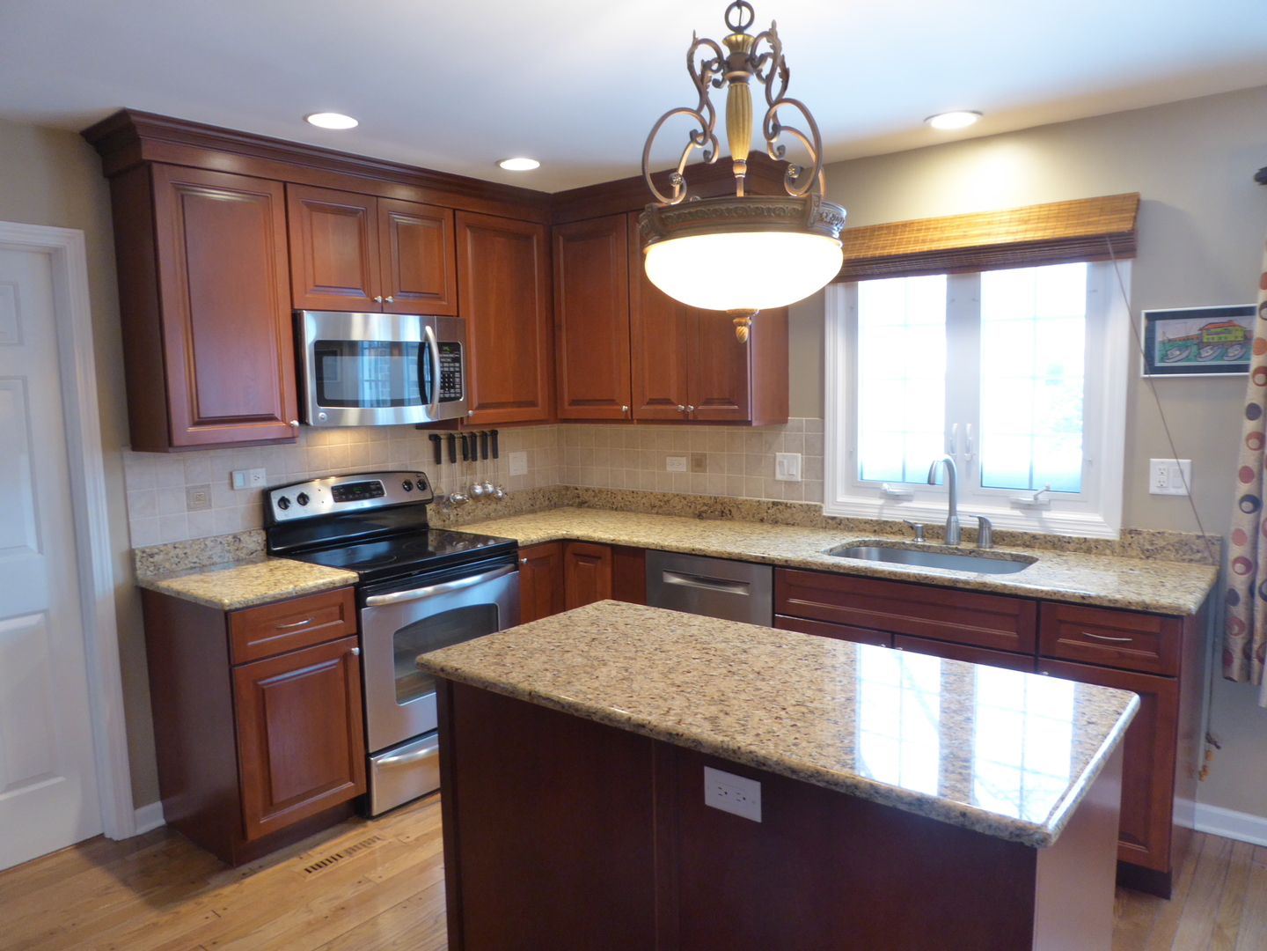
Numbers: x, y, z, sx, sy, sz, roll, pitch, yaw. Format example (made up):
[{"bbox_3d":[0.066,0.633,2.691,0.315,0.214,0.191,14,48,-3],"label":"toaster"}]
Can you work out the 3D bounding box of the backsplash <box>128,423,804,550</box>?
[{"bbox_3d":[-0.483,0.011,3.432,1.586,0.368,2.175,3,8,39],"label":"backsplash"}]

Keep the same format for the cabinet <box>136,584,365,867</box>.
[{"bbox_3d":[-1.340,0.822,3.141,0.610,0.883,0.453,3,8,39],"label":"cabinet"}]

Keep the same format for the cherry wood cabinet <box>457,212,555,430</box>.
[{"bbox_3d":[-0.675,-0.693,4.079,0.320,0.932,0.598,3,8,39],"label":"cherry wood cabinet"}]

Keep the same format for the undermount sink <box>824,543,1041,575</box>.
[{"bbox_3d":[1.080,0.413,3.220,0.720,0.198,0.425,3,8,39],"label":"undermount sink"}]

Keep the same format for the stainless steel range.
[{"bbox_3d":[-0.934,0.618,3.608,0.680,1.185,0.763,3,8,39],"label":"stainless steel range"}]

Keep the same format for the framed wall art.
[{"bbox_3d":[1.859,-0.437,2.865,0.353,0.220,0.022,3,8,39],"label":"framed wall art"}]

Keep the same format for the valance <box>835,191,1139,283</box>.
[{"bbox_3d":[1.193,-0.846,3.242,1.177,0.213,0.110,3,8,39],"label":"valance"}]

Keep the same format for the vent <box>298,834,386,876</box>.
[{"bbox_3d":[-0.976,1.275,2.958,0.070,0.010,0.295,3,8,39],"label":"vent"}]

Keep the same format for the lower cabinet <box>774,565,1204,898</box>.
[{"bbox_3d":[1.229,0.767,3.143,1.298,0.882,0.615,3,8,39],"label":"lower cabinet"}]

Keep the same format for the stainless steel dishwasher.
[{"bbox_3d":[0.474,0.720,3.682,0.600,0.863,0.600,3,8,39],"label":"stainless steel dishwasher"}]

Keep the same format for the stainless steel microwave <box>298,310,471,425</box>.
[{"bbox_3d":[-1.087,-0.432,3.588,0.410,0.420,0.765,3,8,39],"label":"stainless steel microwave"}]

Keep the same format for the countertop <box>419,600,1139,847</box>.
[{"bbox_3d":[0.251,0.455,1.958,1.427,0.032,0.697,3,8,39],"label":"countertop"}]

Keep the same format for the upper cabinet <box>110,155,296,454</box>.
[{"bbox_3d":[-1.508,-0.579,3.119,0.330,0.955,0.459,3,8,39],"label":"upper cabinet"}]

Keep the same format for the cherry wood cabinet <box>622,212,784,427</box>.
[{"bbox_3d":[0.326,-0.698,3.881,0.622,0.945,0.330,3,8,39],"label":"cherry wood cabinet"}]

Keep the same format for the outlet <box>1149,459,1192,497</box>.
[{"bbox_3d":[1.788,0.005,2.926,0.116,0.116,0.009,3,8,39],"label":"outlet"}]

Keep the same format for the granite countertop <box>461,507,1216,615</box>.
[{"bbox_3d":[0.473,0.283,3.454,2.976,0.034,0.908,3,8,39],"label":"granite countertop"}]

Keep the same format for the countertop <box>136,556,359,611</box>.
[{"bbox_3d":[-1.353,0.366,3.075,0.632,0.034,0.477,3,8,39],"label":"countertop"}]

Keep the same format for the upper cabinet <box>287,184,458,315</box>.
[{"bbox_3d":[-1.109,-0.870,3.532,0.320,0.445,0.755,3,8,39],"label":"upper cabinet"}]

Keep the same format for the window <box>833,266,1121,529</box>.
[{"bbox_3d":[1.256,-0.367,3.360,1.126,1.127,0.100,3,8,39],"label":"window"}]

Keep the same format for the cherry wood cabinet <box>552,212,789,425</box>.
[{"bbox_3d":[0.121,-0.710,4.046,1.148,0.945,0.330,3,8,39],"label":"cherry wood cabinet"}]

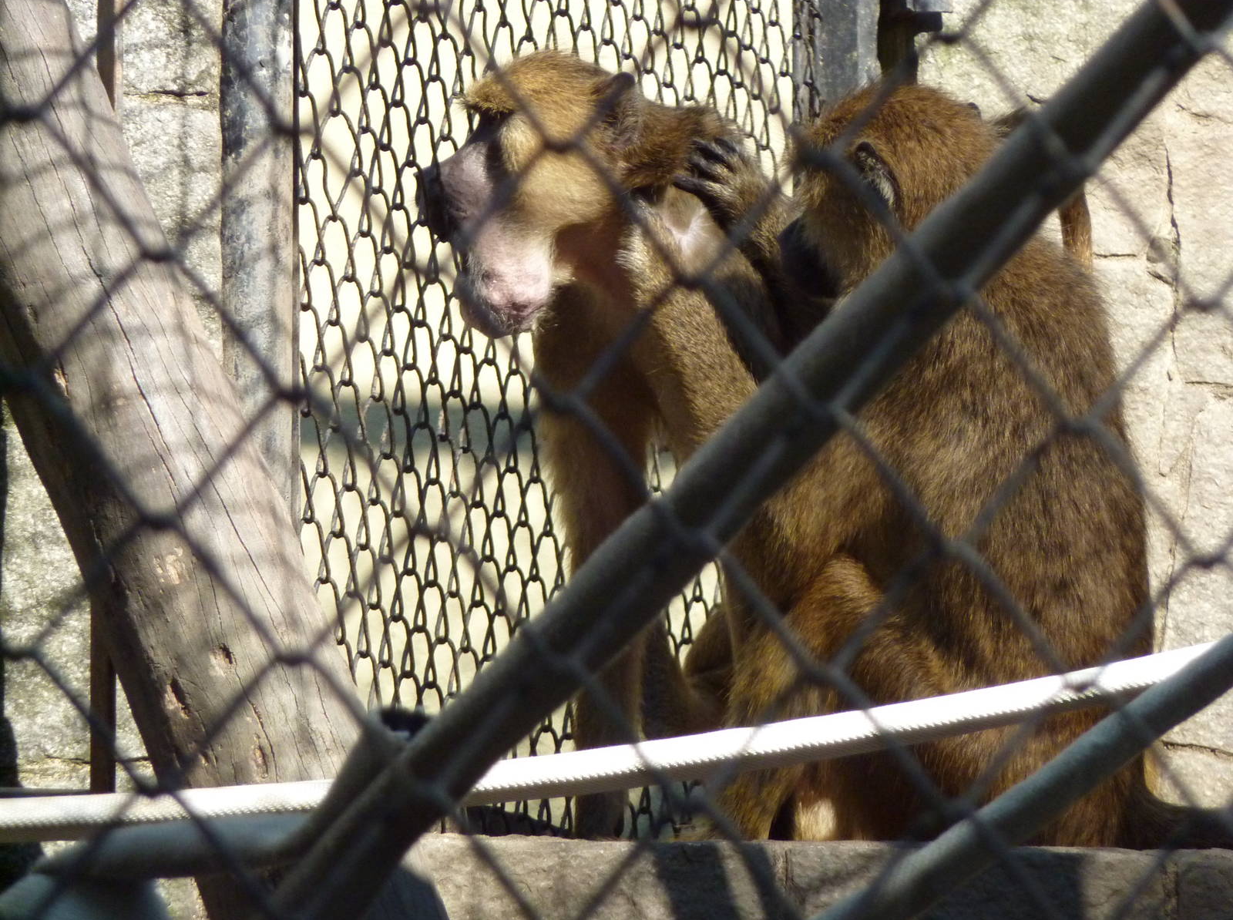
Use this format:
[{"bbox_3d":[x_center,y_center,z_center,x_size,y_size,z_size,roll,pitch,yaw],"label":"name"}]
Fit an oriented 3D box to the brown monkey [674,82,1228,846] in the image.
[{"bbox_3d":[0.260,0.003,8.750,0.480,0.620,0.330,-2,-3,37],"label":"brown monkey"}]

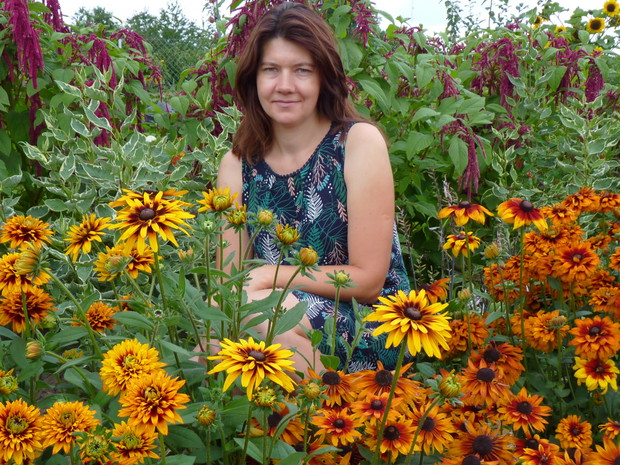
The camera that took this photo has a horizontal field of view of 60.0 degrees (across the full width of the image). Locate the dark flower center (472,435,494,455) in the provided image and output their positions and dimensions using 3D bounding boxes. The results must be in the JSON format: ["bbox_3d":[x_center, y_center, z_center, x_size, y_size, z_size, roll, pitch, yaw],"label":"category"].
[{"bbox_3d":[0.225,0.277,0.700,0.026,0.020,0.026,0,37,0],"label":"dark flower center"}]

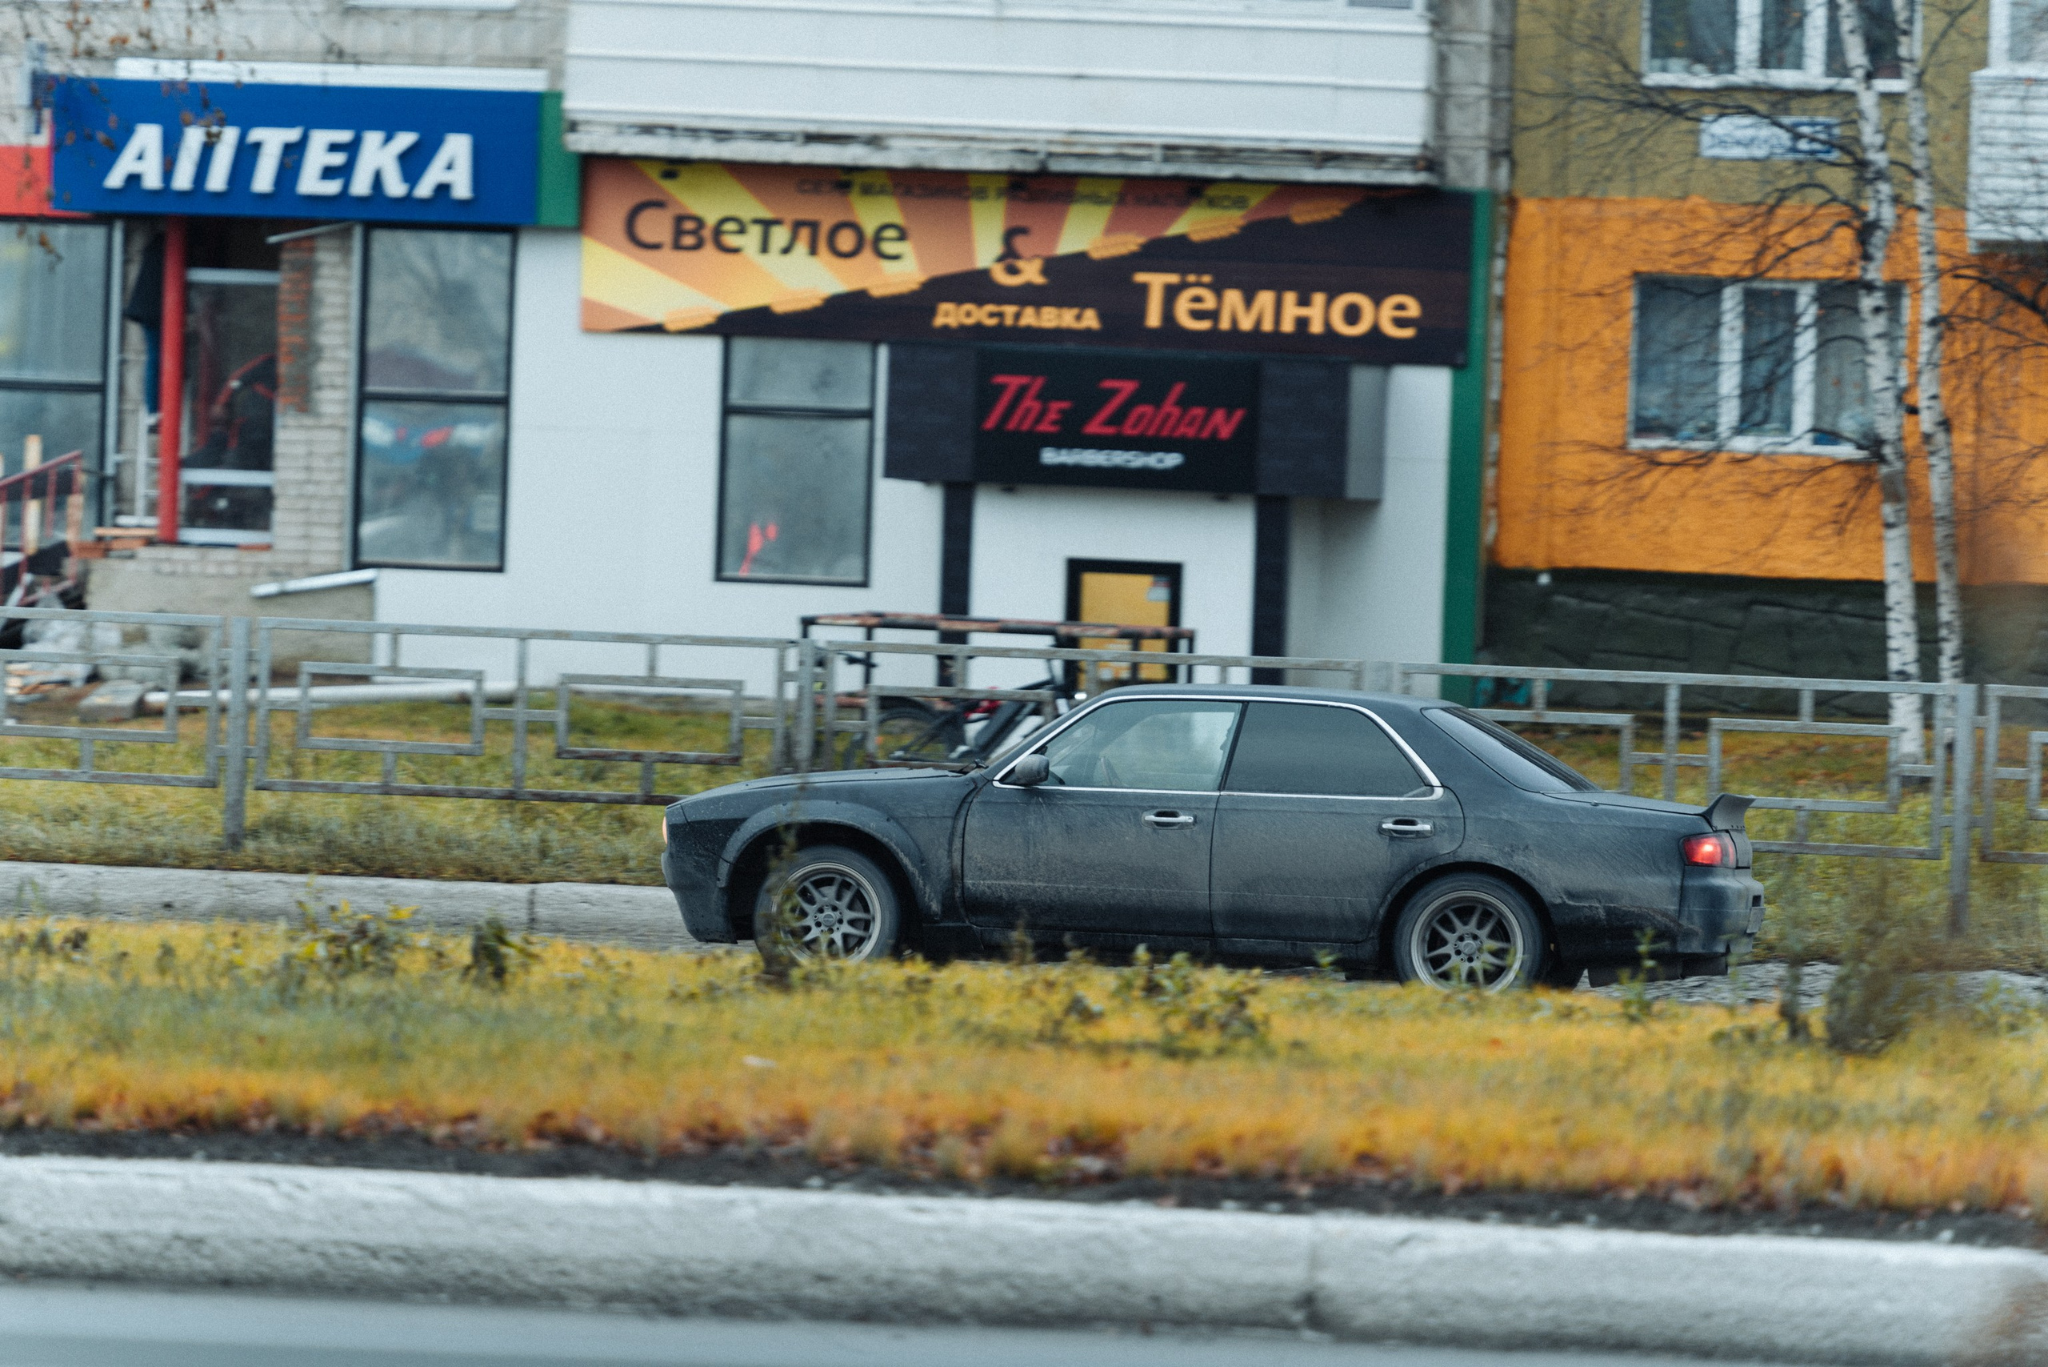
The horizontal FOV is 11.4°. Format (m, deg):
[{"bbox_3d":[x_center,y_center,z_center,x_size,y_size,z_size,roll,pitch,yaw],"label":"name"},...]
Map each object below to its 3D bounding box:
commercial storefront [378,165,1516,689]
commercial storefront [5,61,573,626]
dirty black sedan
[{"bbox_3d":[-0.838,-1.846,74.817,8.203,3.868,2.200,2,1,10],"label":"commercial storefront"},{"bbox_3d":[-5.479,-2.400,76.286,4.382,4.305,1.800,2,1,10],"label":"commercial storefront"},{"bbox_3d":[0.892,0.673,43.567,4.600,1.385,1.760,2,1,9],"label":"dirty black sedan"}]

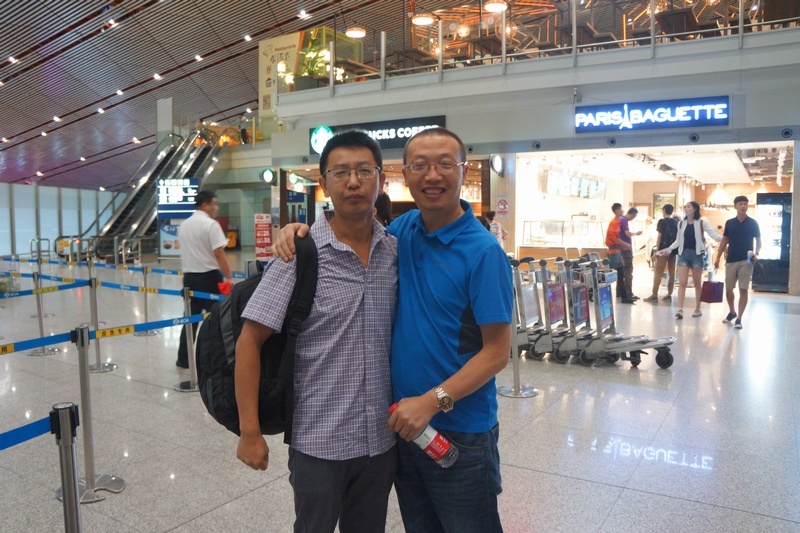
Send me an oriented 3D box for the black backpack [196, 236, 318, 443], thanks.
[{"bbox_3d":[-0.418,0.223,1.810,0.300,0.560,0.330,4,5,41],"label":"black backpack"}]

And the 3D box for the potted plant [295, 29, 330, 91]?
[{"bbox_3d":[-2.655,-6.175,18.200,1.000,1.920,1.000,2,4,28],"label":"potted plant"}]

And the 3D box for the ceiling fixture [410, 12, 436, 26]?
[{"bbox_3d":[0.680,-7.371,17.900,0.670,0.170,0.670,0,4,0],"label":"ceiling fixture"}]

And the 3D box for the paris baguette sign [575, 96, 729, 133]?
[{"bbox_3d":[5.525,-3.324,13.150,3.130,0.620,0.140,2,4,28],"label":"paris baguette sign"}]

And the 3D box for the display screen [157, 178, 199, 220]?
[{"bbox_3d":[-7.439,-2.255,20.100,1.340,1.360,0.140,-1,4,-12],"label":"display screen"}]

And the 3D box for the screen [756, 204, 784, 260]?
[{"bbox_3d":[7.690,-0.706,12.450,0.480,1.140,0.080,2,4,28],"label":"screen"}]

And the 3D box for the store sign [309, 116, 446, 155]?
[{"bbox_3d":[-0.610,-3.565,16.400,4.310,0.770,0.140,2,4,28],"label":"store sign"}]

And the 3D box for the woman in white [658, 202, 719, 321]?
[{"bbox_3d":[4.305,-0.097,8.950,0.900,1.710,0.450,2,4,21],"label":"woman in white"}]

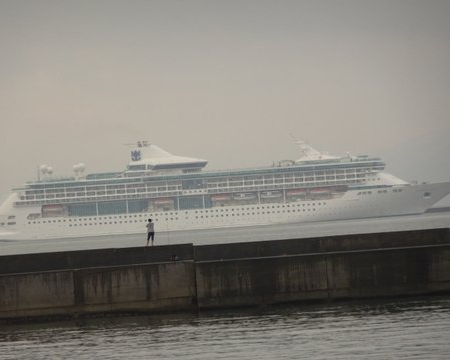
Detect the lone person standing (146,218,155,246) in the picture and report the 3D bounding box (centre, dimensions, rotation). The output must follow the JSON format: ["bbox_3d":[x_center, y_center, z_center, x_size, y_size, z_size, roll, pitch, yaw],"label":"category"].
[{"bbox_3d":[-4.487,3.171,314.000,0.500,1.680,0.380,-4,0,10],"label":"lone person standing"}]

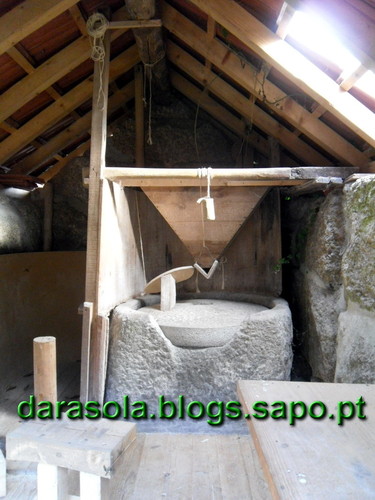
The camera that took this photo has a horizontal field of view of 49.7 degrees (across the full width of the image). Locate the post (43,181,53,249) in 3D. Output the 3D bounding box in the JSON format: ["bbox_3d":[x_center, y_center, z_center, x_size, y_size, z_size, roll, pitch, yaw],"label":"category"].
[{"bbox_3d":[-1.549,-0.360,4.474,0.092,0.796,0.082,0,4,0],"label":"post"}]

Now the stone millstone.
[{"bbox_3d":[0.146,0.647,3.751,1.142,0.163,1.142,0,4,0],"label":"stone millstone"}]

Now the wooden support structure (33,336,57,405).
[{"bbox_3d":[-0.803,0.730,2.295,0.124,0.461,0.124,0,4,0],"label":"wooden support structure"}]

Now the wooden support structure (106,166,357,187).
[{"bbox_3d":[0.317,-0.556,2.980,1.877,0.102,0.102,0,4,0],"label":"wooden support structure"}]

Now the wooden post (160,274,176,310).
[{"bbox_3d":[-0.175,0.391,3.724,0.133,0.337,0.092,0,4,0],"label":"wooden post"}]

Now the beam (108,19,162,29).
[{"bbox_3d":[-0.375,-1.603,2.863,0.397,0.056,0.051,0,4,0],"label":"beam"}]

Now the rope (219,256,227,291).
[{"bbox_3d":[0.320,0.215,3.693,0.071,0.316,0.041,0,4,0],"label":"rope"}]

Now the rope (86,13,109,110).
[{"bbox_3d":[-0.614,-1.286,2.760,0.143,0.663,0.082,0,4,0],"label":"rope"}]

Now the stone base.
[{"bbox_3d":[0.102,0.844,3.630,1.397,0.806,1.142,0,4,0],"label":"stone base"}]

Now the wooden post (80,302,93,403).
[{"bbox_3d":[-0.716,0.797,2.851,0.056,0.835,0.082,3,4,0],"label":"wooden post"}]

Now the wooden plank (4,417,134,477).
[{"bbox_3d":[-0.593,0.998,2.112,0.565,0.117,0.283,1,4,14],"label":"wooden plank"}]

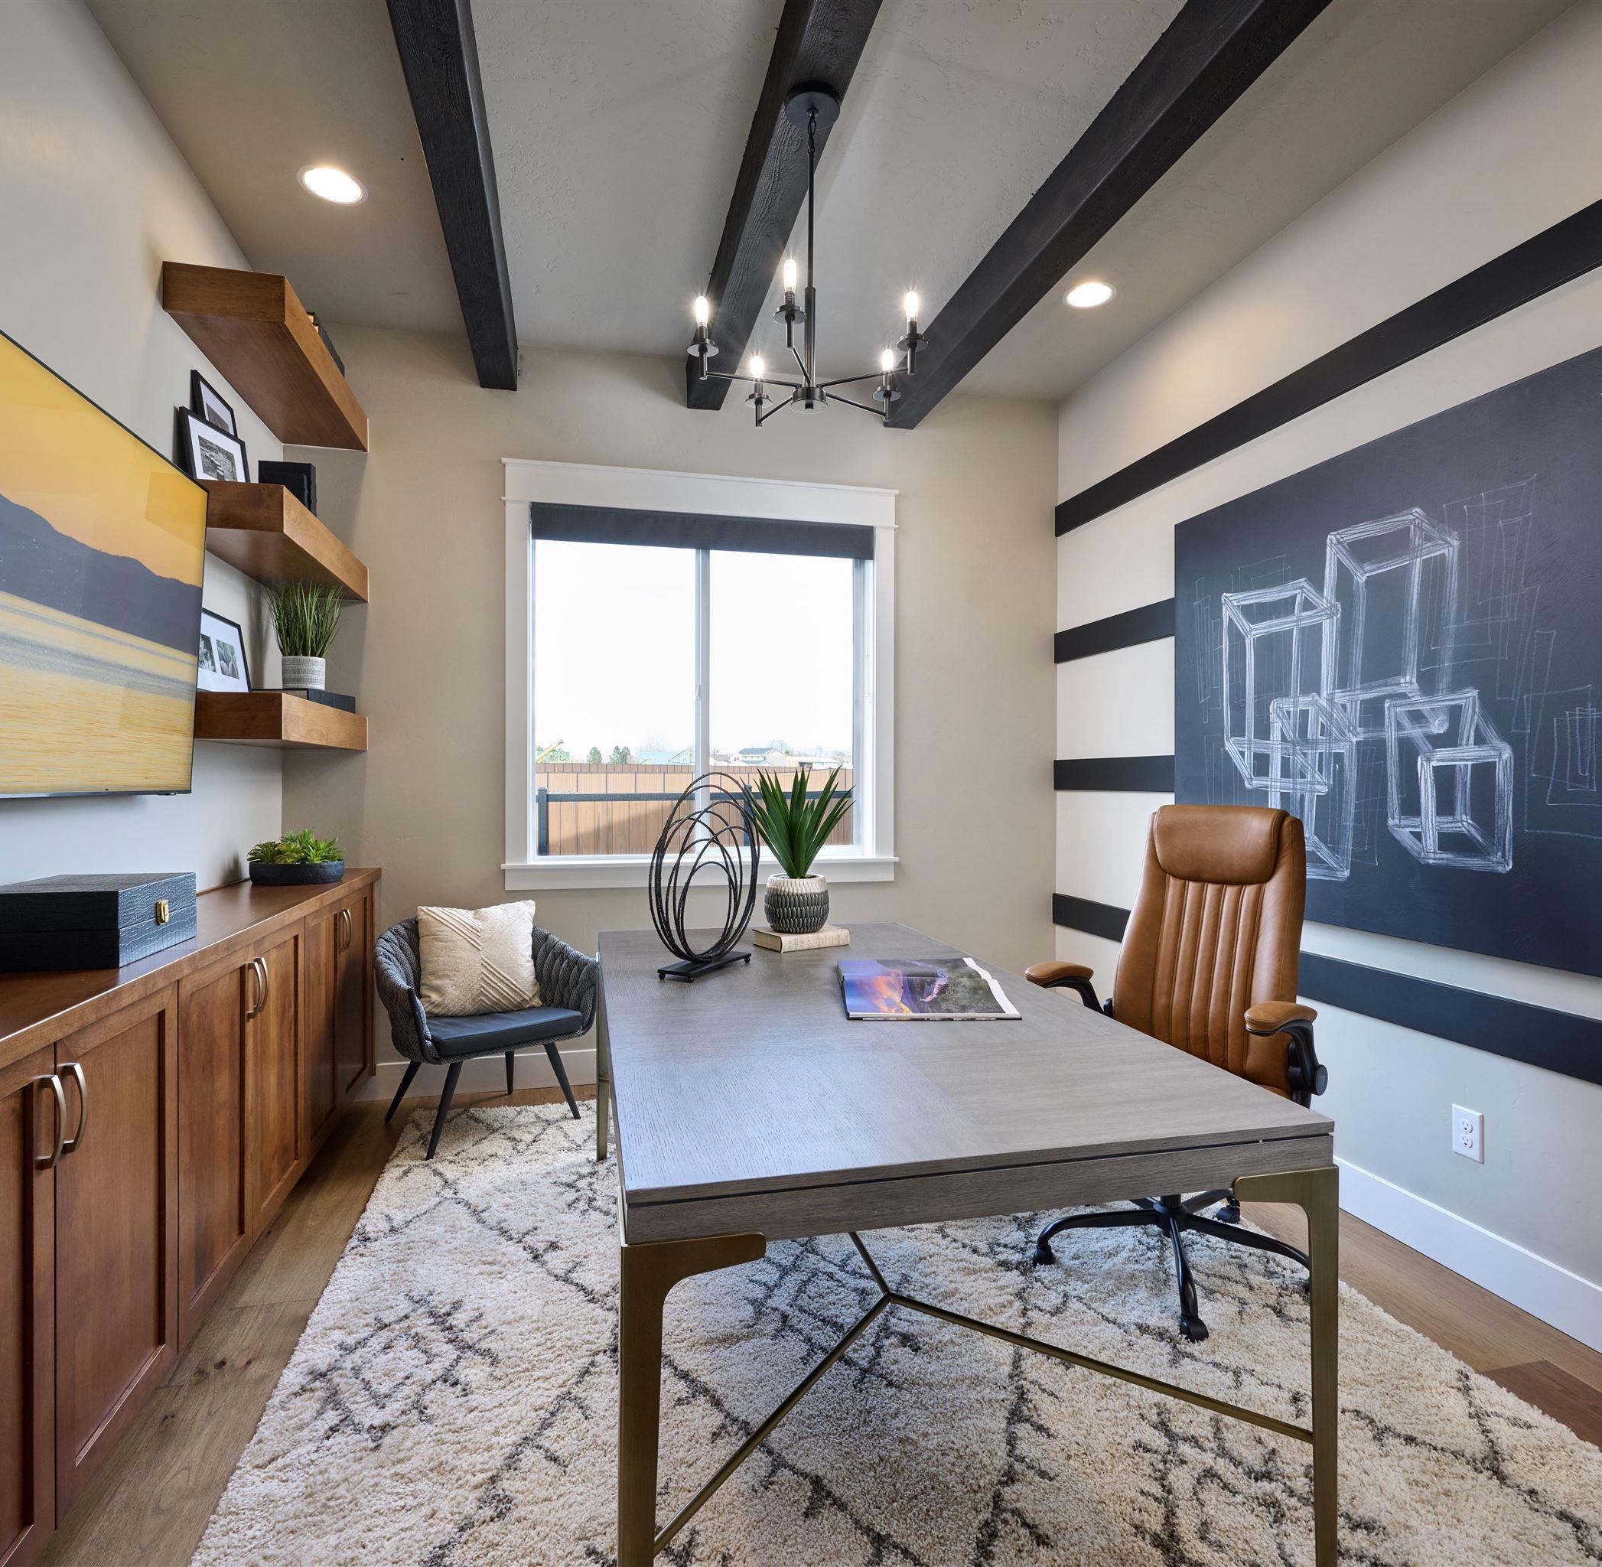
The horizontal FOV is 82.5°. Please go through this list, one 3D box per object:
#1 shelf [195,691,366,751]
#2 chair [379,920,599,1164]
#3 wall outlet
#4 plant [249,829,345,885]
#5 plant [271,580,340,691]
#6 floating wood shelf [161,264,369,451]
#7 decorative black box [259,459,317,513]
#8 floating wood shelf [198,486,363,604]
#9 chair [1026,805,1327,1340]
[{"bbox_3d":[-1.709,-0.188,3.016,0.296,0.128,1.060,0,0,-14],"label":"shelf"},{"bbox_3d":[-1.189,0.883,3.341,0.720,0.700,0.630,0,0,-42],"label":"chair"},{"bbox_3d":[1.695,0.893,2.331,0.010,0.119,0.073,0,0,-14],"label":"wall outlet"},{"bbox_3d":[-1.745,0.249,3.165,0.265,0.180,0.275,0,0,-14],"label":"plant"},{"bbox_3d":[-1.623,-0.493,2.986,0.200,0.385,0.200,0,0,-14],"label":"plant"},{"bbox_3d":[-1.706,-1.353,3.018,0.296,0.127,1.046,0,0,-14],"label":"floating wood shelf"},{"bbox_3d":[-1.695,-0.949,3.028,0.155,0.230,0.100,0,0,-14],"label":"decorative black box"},{"bbox_3d":[-1.707,-0.768,3.017,0.296,0.128,1.053,0,0,-14],"label":"floating wood shelf"},{"bbox_3d":[0.922,0.649,2.352,0.740,1.160,0.680,0,0,-41],"label":"chair"}]

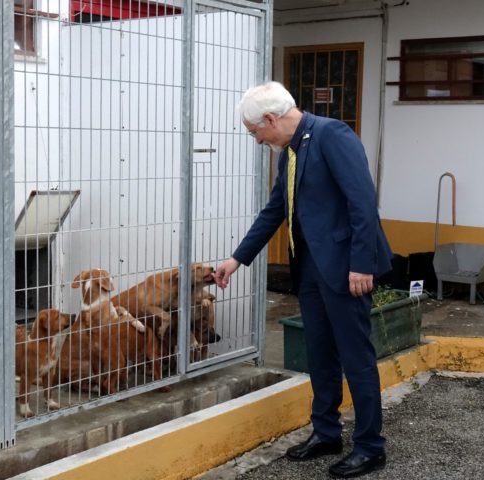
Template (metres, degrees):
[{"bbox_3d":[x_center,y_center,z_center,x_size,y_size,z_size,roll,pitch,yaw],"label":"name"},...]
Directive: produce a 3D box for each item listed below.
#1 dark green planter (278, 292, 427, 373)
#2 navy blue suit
[{"bbox_3d":[0.635,0.491,4.924,0.340,0.285,1.100,6,7,37],"label":"dark green planter"},{"bbox_3d":[0.305,0.170,3.910,0.580,1.420,0.560,-1,6,-15],"label":"navy blue suit"}]

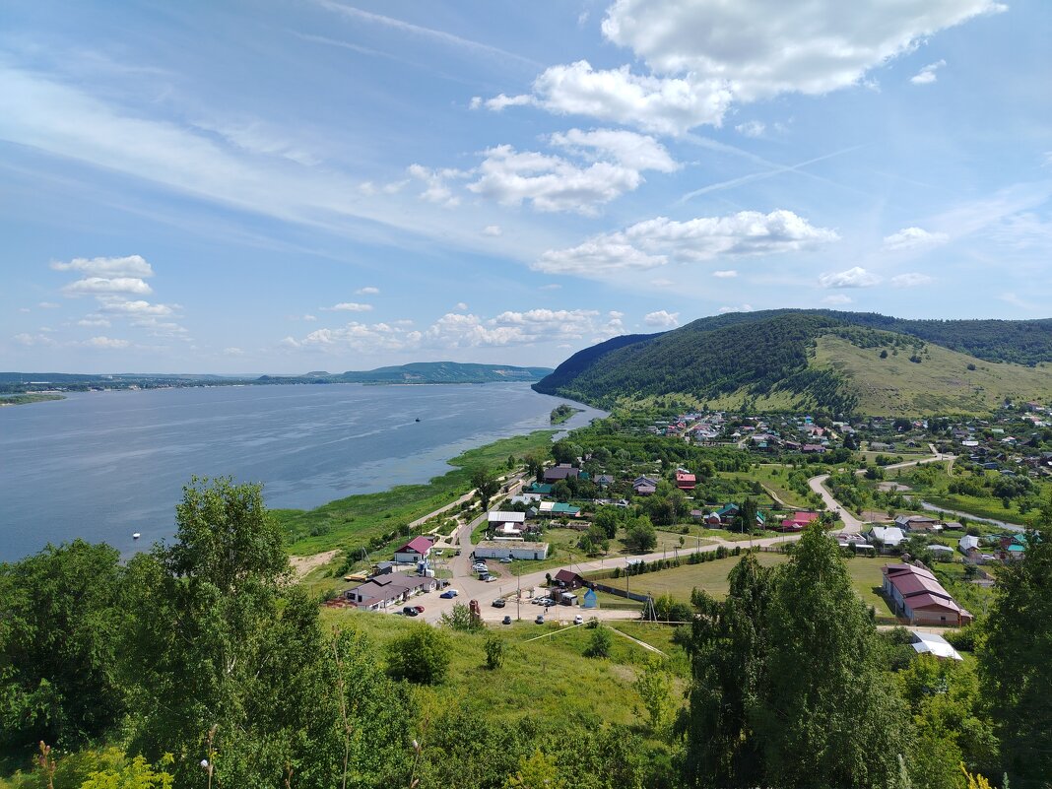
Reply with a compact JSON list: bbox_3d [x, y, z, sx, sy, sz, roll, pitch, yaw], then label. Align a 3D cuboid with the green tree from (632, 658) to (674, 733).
[{"bbox_3d":[11.020,26.030,63.000,3.500,6.300,3.400,0,1,0],"label":"green tree"}]

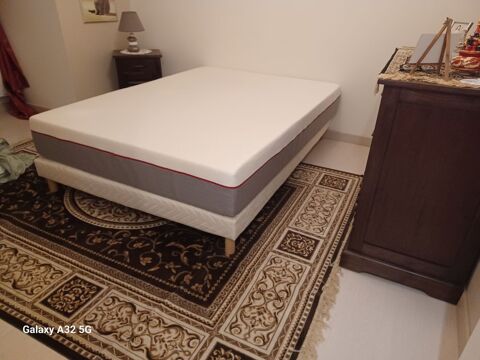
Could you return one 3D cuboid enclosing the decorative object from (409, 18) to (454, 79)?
[{"bbox_3d":[0.795,-0.526,1.383,0.150,0.218,0.127,3,27,3],"label":"decorative object"}]

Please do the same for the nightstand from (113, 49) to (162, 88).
[{"bbox_3d":[-1.023,-0.993,3.685,0.458,0.665,0.410,-2,28,-8],"label":"nightstand"}]

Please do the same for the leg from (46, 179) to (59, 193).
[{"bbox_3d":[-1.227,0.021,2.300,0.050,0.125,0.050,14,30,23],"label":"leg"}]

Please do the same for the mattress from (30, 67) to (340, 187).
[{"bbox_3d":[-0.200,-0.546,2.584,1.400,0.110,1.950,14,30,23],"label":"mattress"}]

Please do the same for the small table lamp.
[{"bbox_3d":[-1.106,-1.512,3.551,0.259,0.376,0.259,-2,28,-8],"label":"small table lamp"}]

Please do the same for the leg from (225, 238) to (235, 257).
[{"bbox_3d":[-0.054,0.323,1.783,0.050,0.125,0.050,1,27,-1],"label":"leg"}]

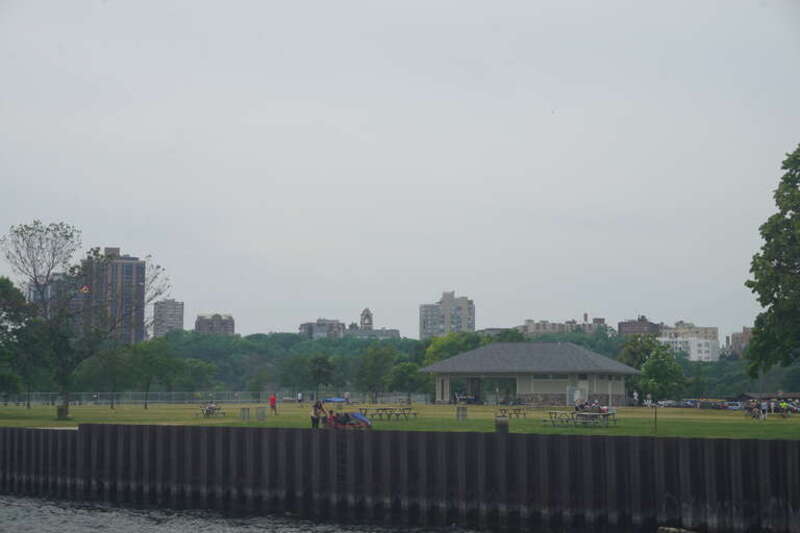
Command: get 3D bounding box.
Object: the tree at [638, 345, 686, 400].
[{"bbox_3d":[36.923,15.051,225.000,6.700,8.160,6.500,0,-4,0],"label":"tree"}]

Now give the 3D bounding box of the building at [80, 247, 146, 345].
[{"bbox_3d":[-205.973,25.881,1150.000,43.000,79.080,30.000,1,-5,-15],"label":"building"}]

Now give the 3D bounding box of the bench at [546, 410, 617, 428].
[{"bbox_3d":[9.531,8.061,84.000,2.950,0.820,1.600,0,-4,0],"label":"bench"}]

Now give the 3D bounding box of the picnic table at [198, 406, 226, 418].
[{"bbox_3d":[-13.832,10.715,118.000,1.950,0.800,1.500,0,-4,0],"label":"picnic table"}]

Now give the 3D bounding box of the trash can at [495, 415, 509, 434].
[{"bbox_3d":[4.569,7.134,72.000,0.610,0.930,0.610,0,-4,0],"label":"trash can"}]

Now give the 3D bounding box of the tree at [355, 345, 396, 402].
[{"bbox_3d":[-3.599,15.720,235.000,6.200,8.520,6.200,0,-4,0],"label":"tree"}]

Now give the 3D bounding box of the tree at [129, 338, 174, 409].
[{"bbox_3d":[-25.944,11.197,167.000,5.200,7.360,5.200,0,-4,0],"label":"tree"}]

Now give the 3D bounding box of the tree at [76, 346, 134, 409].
[{"bbox_3d":[-30.930,11.684,168.000,6.000,6.560,5.800,0,-4,0],"label":"tree"}]

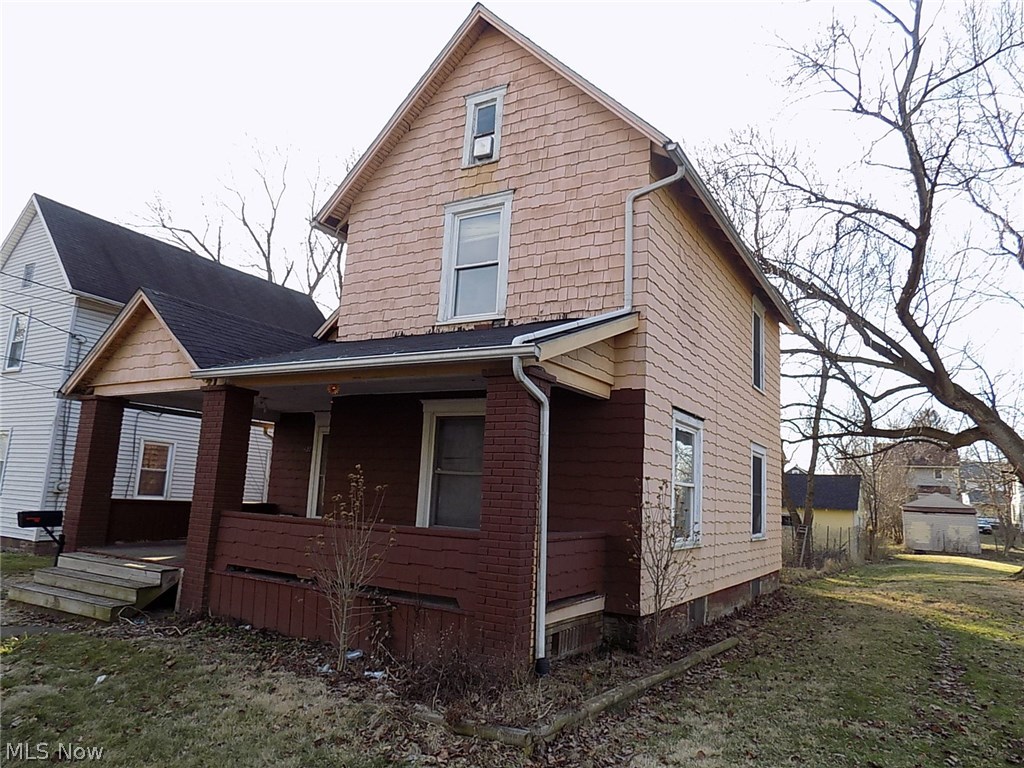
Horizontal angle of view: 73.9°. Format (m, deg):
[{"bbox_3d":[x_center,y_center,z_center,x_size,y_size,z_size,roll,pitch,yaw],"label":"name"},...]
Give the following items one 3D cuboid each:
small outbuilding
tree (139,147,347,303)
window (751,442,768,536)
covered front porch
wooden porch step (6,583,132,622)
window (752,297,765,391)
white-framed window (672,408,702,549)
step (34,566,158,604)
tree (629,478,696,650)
[{"bbox_3d":[24.063,7.757,38.195,3.307,3.177,5.319,-3,-11,31],"label":"small outbuilding"},{"bbox_3d":[-13.055,-2.825,33.780,10.244,18.911,10.244,-3,-11,31],"label":"tree"},{"bbox_3d":[4.427,1.950,12.280,0.128,1.709,1.143,-3,-11,31],"label":"window"},{"bbox_3d":[-2.416,0.812,8.457,7.535,3.891,2.610,-3,-11,31],"label":"covered front porch"},{"bbox_3d":[-5.092,2.506,7.822,2.236,0.148,0.276,-3,-11,31],"label":"wooden porch step"},{"bbox_3d":[4.652,-0.732,12.899,0.128,1.753,1.034,-3,-11,31],"label":"window"},{"bbox_3d":[2.222,1.227,8.702,0.128,1.714,1.202,-3,-11,31],"label":"white-framed window"},{"bbox_3d":[-4.961,2.406,8.066,2.216,0.153,0.276,-3,-11,31],"label":"step"},{"bbox_3d":[1.553,1.872,7.024,0.729,1.714,0.729,-3,-11,31],"label":"tree"}]

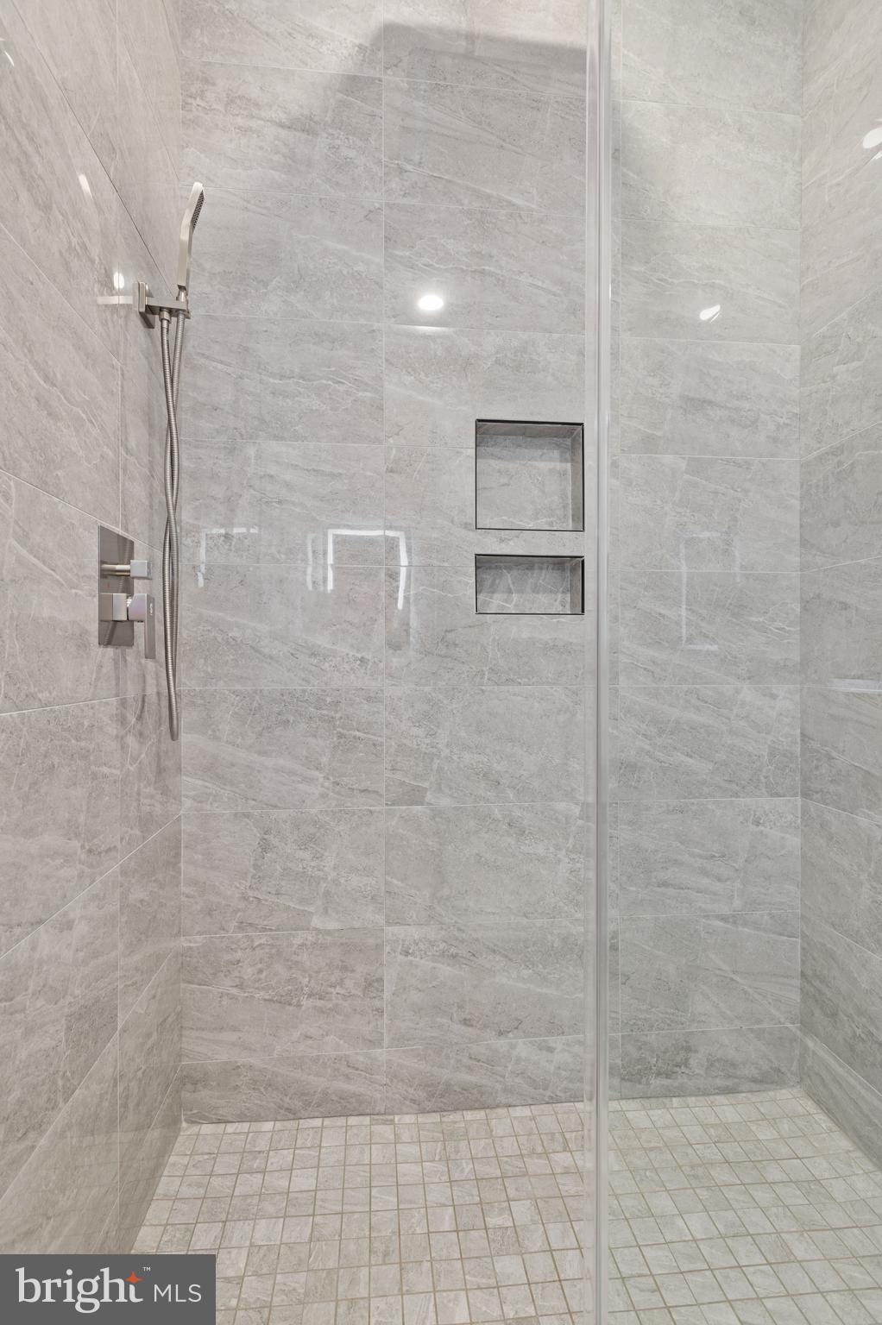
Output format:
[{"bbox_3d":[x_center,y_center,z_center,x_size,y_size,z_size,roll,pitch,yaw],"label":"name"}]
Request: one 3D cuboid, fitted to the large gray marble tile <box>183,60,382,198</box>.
[{"bbox_3d":[-0.389,-1.316,1.556,0.491,0.305,0.010,0,0,-6],"label":"large gray marble tile"}]

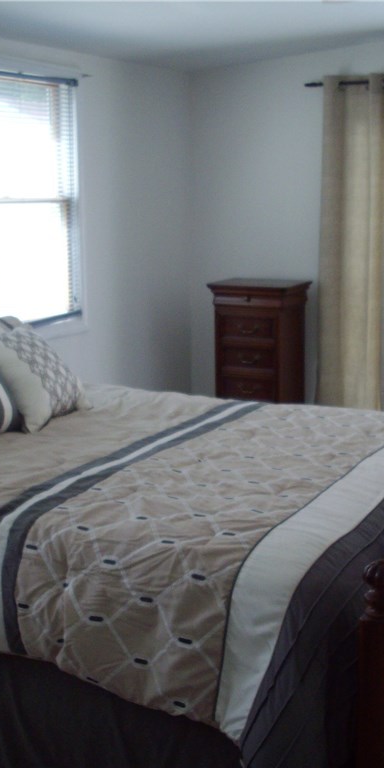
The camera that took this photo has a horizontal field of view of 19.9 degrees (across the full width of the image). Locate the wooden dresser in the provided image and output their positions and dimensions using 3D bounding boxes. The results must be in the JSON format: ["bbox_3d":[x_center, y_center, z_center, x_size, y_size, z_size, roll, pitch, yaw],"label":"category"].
[{"bbox_3d":[0.374,-0.028,6.149,0.480,1.070,0.430,5,12,27],"label":"wooden dresser"}]

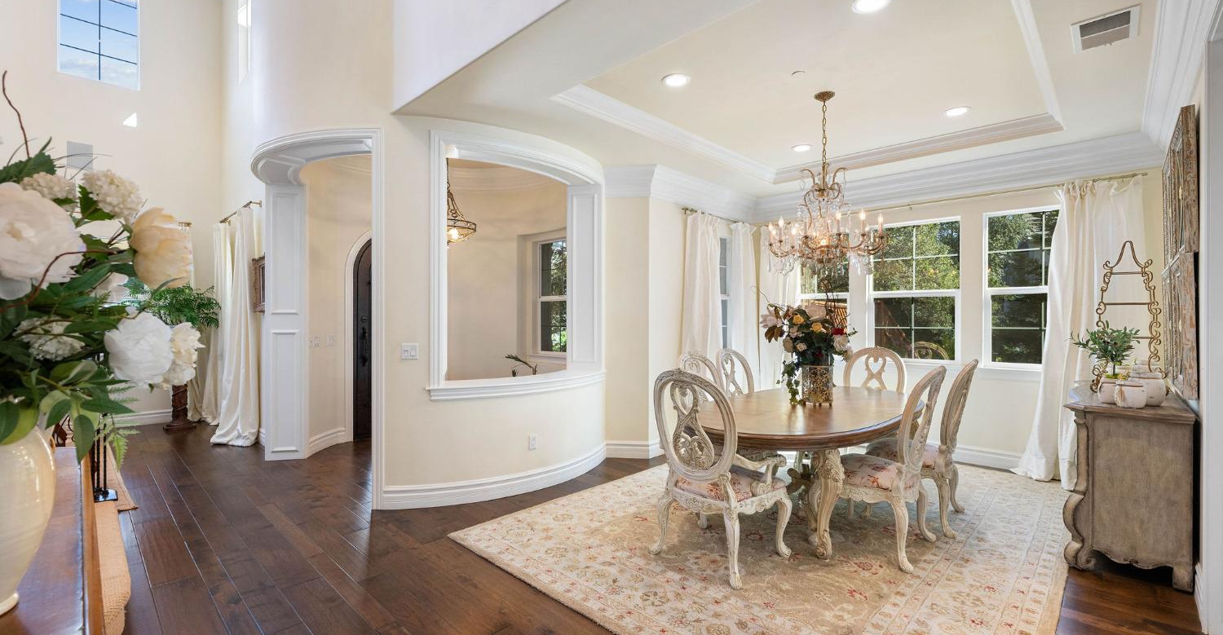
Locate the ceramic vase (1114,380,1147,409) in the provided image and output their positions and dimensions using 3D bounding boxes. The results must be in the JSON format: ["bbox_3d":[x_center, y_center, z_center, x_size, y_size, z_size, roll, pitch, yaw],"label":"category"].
[{"bbox_3d":[2.775,0.420,2.727,0.128,0.115,0.128,0,0,45],"label":"ceramic vase"}]

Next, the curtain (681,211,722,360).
[{"bbox_3d":[0.994,0.130,5.545,0.170,2.539,0.757,0,0,45],"label":"curtain"}]

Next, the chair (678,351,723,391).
[{"bbox_3d":[0.903,0.844,4.001,0.680,1.122,0.570,0,0,45],"label":"chair"}]

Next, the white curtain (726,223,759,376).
[{"bbox_3d":[1.621,0.143,6.303,0.140,2.574,0.715,0,0,44],"label":"white curtain"}]

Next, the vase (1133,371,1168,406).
[{"bbox_3d":[2.927,0.400,2.788,0.165,0.155,0.165,0,0,45],"label":"vase"}]

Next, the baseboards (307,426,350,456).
[{"bbox_3d":[-3.040,1.315,5.405,0.065,0.170,0.600,0,0,7],"label":"baseboards"}]

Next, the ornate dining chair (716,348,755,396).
[{"bbox_3d":[1.305,0.820,4.354,0.630,1.099,0.550,0,0,45],"label":"ornate dining chair"}]

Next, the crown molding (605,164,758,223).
[{"bbox_3d":[0.862,-1.305,5.564,0.469,0.275,2.236,0,0,45],"label":"crown molding"}]

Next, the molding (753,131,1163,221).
[{"bbox_3d":[3.054,-1.336,5.237,3.564,0.291,0.130,0,0,45],"label":"molding"}]

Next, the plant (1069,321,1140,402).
[{"bbox_3d":[2.783,0.245,2.860,0.270,0.465,0.285,0,0,45],"label":"plant"}]

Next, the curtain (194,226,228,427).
[{"bbox_3d":[-5.125,0.074,6.556,0.560,2.553,0.300,0,0,45],"label":"curtain"}]

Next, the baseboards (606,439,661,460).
[{"bbox_3d":[0.240,1.350,5.248,0.586,0.165,0.160,0,0,-1],"label":"baseboards"}]

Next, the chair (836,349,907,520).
[{"bbox_3d":[2.197,0.820,4.492,0.600,1.101,0.640,0,0,45],"label":"chair"}]

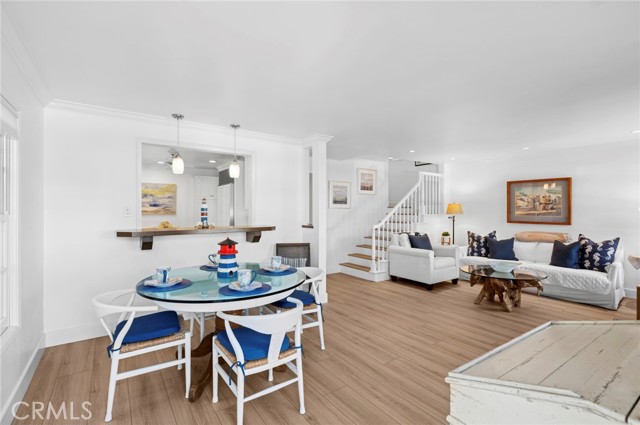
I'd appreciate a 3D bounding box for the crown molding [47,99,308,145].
[{"bbox_3d":[-1.496,-1.067,3.641,2.950,0.100,0.075,0,1,-36],"label":"crown molding"}]

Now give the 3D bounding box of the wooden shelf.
[{"bbox_3d":[-1.381,0.305,3.511,1.820,0.195,0.320,0,0,-37],"label":"wooden shelf"}]

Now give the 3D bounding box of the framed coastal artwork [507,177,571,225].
[{"bbox_3d":[4.064,-0.196,5.336,0.040,0.840,1.000,0,1,-36],"label":"framed coastal artwork"}]

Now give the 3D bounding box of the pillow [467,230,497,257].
[{"bbox_3d":[3.146,0.620,5.500,0.520,0.490,0.170,0,-18,19],"label":"pillow"}]

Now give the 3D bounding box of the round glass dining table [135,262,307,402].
[{"bbox_3d":[-0.774,0.915,2.390,1.310,0.750,1.310,0,0,-37],"label":"round glass dining table"}]

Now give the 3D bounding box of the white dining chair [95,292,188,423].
[{"bbox_3d":[-1.237,0.910,2.005,0.540,0.760,0.550,0,0,-34],"label":"white dining chair"}]

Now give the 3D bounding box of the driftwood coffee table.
[{"bbox_3d":[2.570,1.065,4.030,1.040,0.450,1.040,0,0,-37],"label":"driftwood coffee table"}]

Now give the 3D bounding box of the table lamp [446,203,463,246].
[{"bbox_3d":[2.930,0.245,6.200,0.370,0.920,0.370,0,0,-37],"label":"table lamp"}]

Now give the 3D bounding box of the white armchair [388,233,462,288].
[{"bbox_3d":[1.974,0.877,5.381,0.880,0.870,0.910,0,1,-39],"label":"white armchair"}]

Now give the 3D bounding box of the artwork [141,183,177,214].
[{"bbox_3d":[-3.688,-0.293,6.448,0.800,0.715,0.035,0,1,-36],"label":"artwork"}]

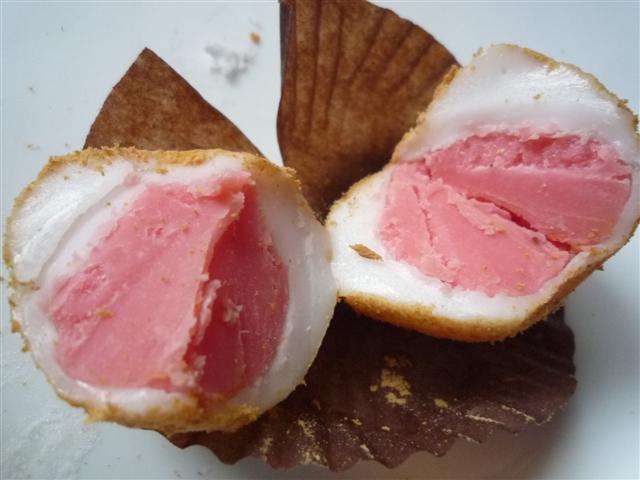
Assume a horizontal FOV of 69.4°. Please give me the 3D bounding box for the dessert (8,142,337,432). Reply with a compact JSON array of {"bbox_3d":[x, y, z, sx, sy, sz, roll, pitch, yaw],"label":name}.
[{"bbox_3d":[-0.026,0.010,0.090,0.054,0.039,0.046,-8,55,-6],"label":"dessert"}]

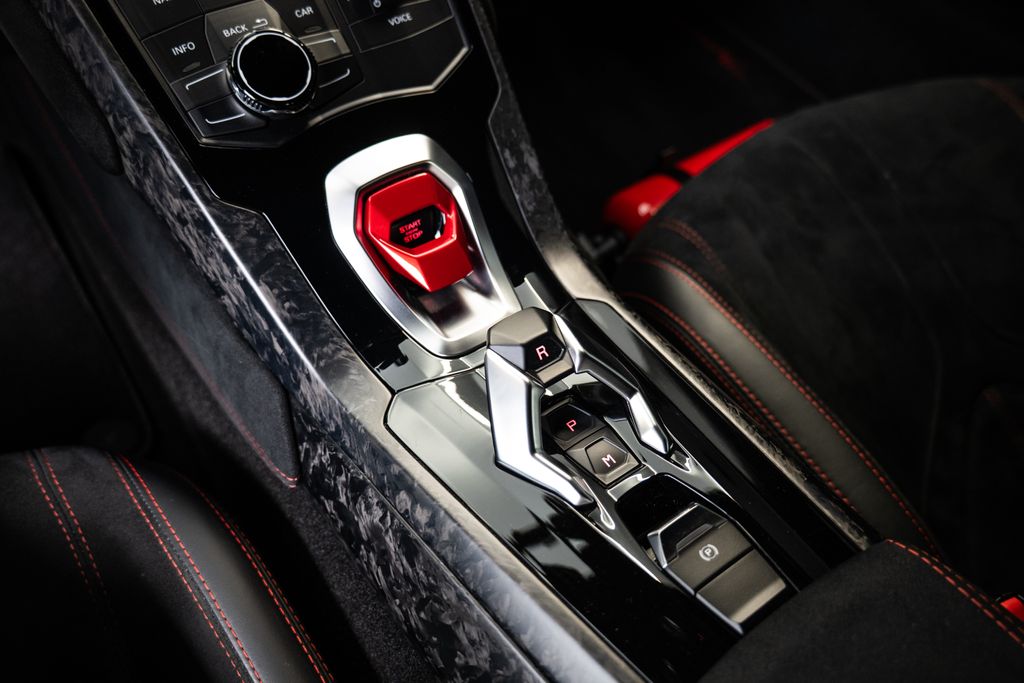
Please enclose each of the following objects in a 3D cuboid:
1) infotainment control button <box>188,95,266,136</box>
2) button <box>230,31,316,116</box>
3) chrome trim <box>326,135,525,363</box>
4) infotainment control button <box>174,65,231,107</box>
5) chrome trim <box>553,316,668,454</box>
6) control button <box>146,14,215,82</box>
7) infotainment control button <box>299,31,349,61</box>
[{"bbox_3d":[-0.149,-0.118,0.419,0.034,0.021,0.006,-27,0,-20],"label":"infotainment control button"},{"bbox_3d":[-0.125,-0.141,0.420,0.043,0.043,0.018,-27,0,-20],"label":"button"},{"bbox_3d":[-0.046,-0.053,0.434,0.086,0.022,0.119,-27,81,-20],"label":"chrome trim"},{"bbox_3d":[-0.160,-0.133,0.419,0.030,0.018,0.006,-27,0,-20],"label":"infotainment control button"},{"bbox_3d":[0.046,0.019,0.367,0.025,0.018,0.084,-27,68,-20],"label":"chrome trim"},{"bbox_3d":[-0.171,-0.151,0.418,0.034,0.029,0.006,-27,0,-20],"label":"control button"},{"bbox_3d":[-0.106,-0.161,0.441,0.029,0.018,0.006,-27,0,-20],"label":"infotainment control button"}]

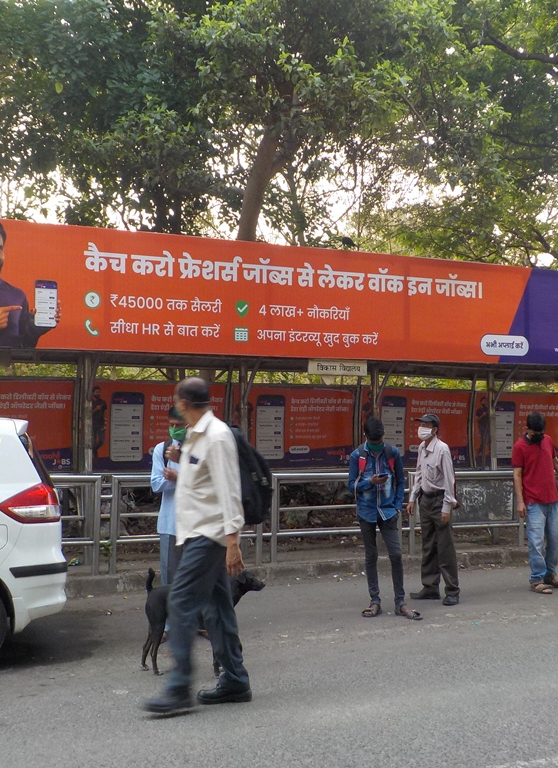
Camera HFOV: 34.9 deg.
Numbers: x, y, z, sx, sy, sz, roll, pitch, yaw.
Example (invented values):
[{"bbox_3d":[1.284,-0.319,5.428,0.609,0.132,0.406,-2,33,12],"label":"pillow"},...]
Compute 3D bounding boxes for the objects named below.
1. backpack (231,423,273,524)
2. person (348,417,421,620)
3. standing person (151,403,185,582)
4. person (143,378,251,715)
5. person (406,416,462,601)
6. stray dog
[{"bbox_3d":[-0.170,0.500,4.820,0.250,0.530,0.330,2,-5,-23],"label":"backpack"},{"bbox_3d":[0.883,1.098,7.517,0.560,1.680,0.420,0,-5,-1],"label":"person"},{"bbox_3d":[-0.718,1.007,6.518,0.460,1.690,0.360,2,-5,-20],"label":"standing person"},{"bbox_3d":[-0.425,0.836,4.729,0.580,1.730,0.480,2,-5,-21],"label":"person"},{"bbox_3d":[1.391,1.103,7.968,0.490,1.690,0.400,-5,-6,44],"label":"person"},{"bbox_3d":[-0.462,1.445,5.447,0.770,0.660,0.230,0,-5,2],"label":"stray dog"}]

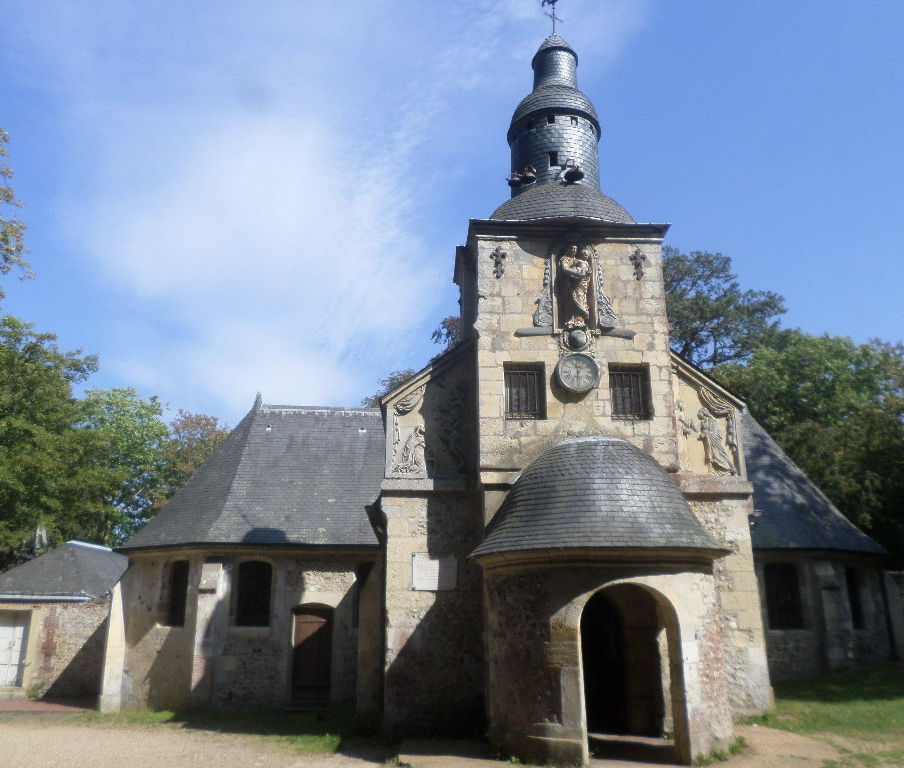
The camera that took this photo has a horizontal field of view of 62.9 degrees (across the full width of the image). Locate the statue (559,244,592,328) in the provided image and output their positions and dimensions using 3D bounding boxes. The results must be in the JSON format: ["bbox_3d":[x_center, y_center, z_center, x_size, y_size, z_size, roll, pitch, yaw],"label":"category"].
[{"bbox_3d":[2.362,-1.880,14.148,0.657,1.726,0.400,1,-18,-3],"label":"statue"}]

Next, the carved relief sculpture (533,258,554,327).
[{"bbox_3d":[1.731,-1.737,13.954,0.409,1.407,0.140,1,-18,-3],"label":"carved relief sculpture"}]

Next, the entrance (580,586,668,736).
[{"bbox_3d":[2.570,4.234,10.957,1.380,2.420,0.500,1,-16,-4],"label":"entrance"}]

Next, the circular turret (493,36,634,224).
[{"bbox_3d":[2.361,-5.553,16.867,3.300,5.899,3.300,0,-18,0],"label":"circular turret"}]

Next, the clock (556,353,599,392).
[{"bbox_3d":[2.300,-0.212,13.445,0.771,0.750,0.150,1,-18,-3],"label":"clock"}]

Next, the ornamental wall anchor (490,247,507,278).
[{"bbox_3d":[0.895,-2.331,14.079,0.300,0.660,0.080,1,-16,-4],"label":"ornamental wall anchor"}]

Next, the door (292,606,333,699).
[{"bbox_3d":[-3.734,7.223,19.881,1.070,2.430,0.140,1,-17,-3],"label":"door"}]

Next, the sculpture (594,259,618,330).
[{"bbox_3d":[2.972,-1.724,14.055,0.410,1.460,0.130,1,-16,-4],"label":"sculpture"}]

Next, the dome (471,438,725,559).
[{"bbox_3d":[2.500,1.706,11.973,4.300,2.100,2.250,1,-16,-4],"label":"dome"}]

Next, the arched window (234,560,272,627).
[{"bbox_3d":[-4.427,4.683,16.529,0.800,1.410,0.200,2,-16,-8],"label":"arched window"}]

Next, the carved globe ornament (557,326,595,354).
[{"bbox_3d":[2.126,-0.743,12.650,0.590,0.450,0.280,-2,-17,4],"label":"carved globe ornament"}]

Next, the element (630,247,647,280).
[{"bbox_3d":[3.596,-2.321,14.257,0.293,0.718,0.080,1,-18,-3],"label":"element"}]

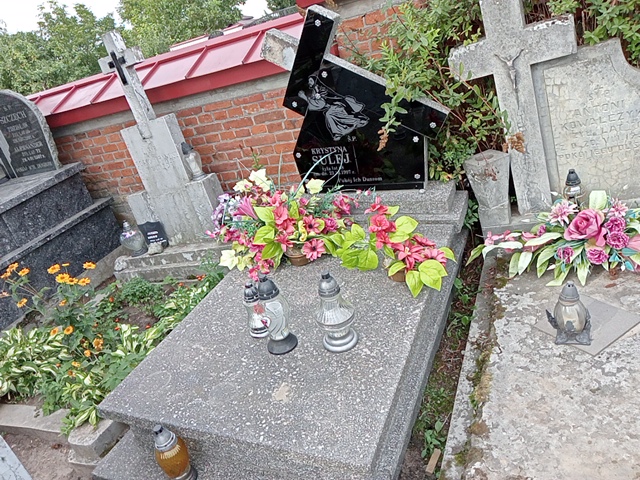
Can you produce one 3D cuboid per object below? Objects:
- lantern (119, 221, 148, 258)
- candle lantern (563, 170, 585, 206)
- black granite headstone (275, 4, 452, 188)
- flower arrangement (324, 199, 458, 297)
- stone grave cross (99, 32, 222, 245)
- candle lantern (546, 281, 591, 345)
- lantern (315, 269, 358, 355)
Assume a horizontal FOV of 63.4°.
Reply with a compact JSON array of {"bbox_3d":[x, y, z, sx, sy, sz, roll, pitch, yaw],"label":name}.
[{"bbox_3d":[-1.204,-0.024,3.354,0.155,0.245,0.140,0,30,26],"label":"lantern"},{"bbox_3d":[1.021,-0.196,2.073,0.078,0.180,0.078,0,30,26],"label":"candle lantern"},{"bbox_3d":[0.198,-0.642,2.408,0.794,0.864,0.100,2,29,24],"label":"black granite headstone"},{"bbox_3d":[0.266,-0.017,1.964,0.470,0.290,0.340,0,30,26],"label":"flower arrangement"},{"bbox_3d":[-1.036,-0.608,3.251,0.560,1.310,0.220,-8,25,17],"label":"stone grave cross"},{"bbox_3d":[0.739,0.210,1.528,0.128,0.207,0.100,-3,29,21],"label":"candle lantern"},{"bbox_3d":[0.045,0.220,1.648,0.125,0.268,0.125,0,30,26],"label":"lantern"}]

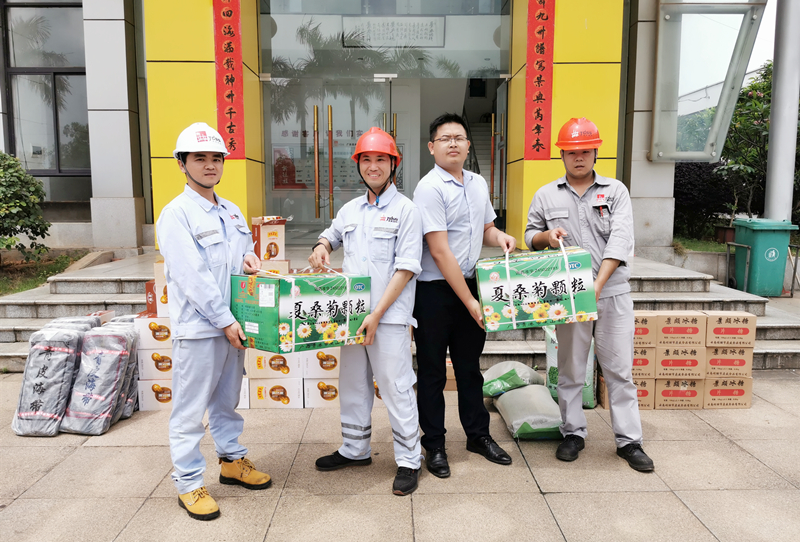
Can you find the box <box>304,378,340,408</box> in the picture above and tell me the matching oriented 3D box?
[{"bbox_3d":[-0.434,0.771,4.041,0.337,0.197,0.140,0,7,-1],"label":"box"}]

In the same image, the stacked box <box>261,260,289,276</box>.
[{"bbox_3d":[-0.794,0.108,4.003,0.197,0.337,0.140,0,7,-1],"label":"stacked box"}]

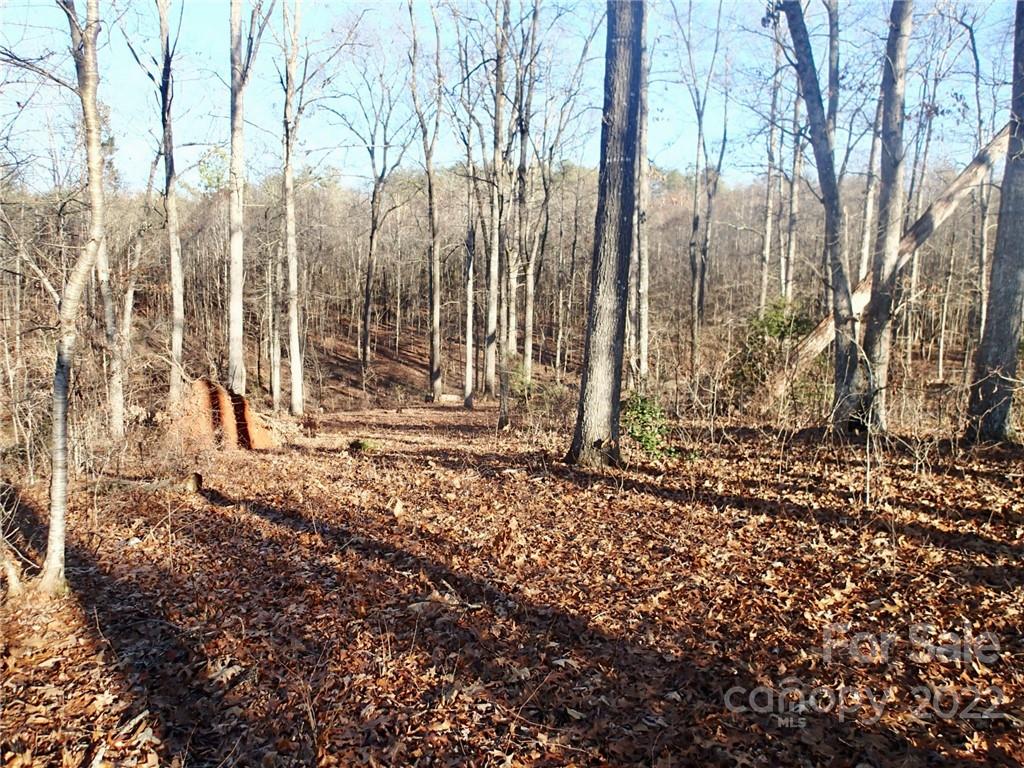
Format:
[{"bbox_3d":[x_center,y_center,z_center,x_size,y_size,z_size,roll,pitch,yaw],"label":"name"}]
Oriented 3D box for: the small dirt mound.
[{"bbox_3d":[-4.400,0.460,11.300,1.600,1.070,1.200,0,4,0],"label":"small dirt mound"}]

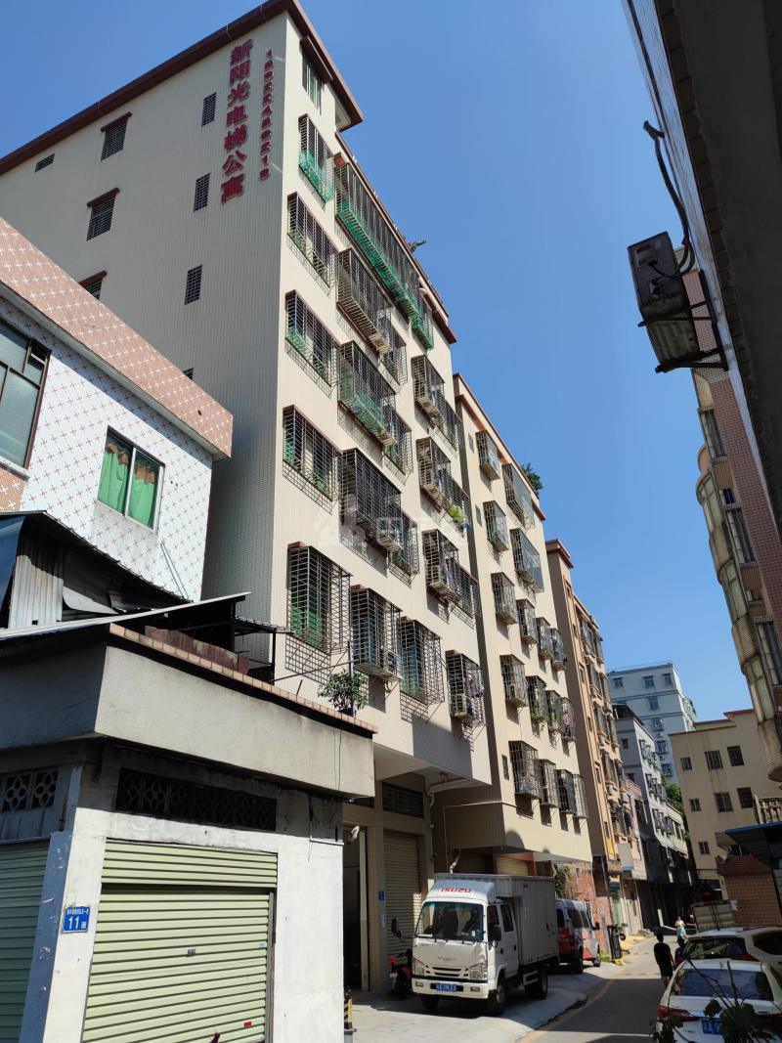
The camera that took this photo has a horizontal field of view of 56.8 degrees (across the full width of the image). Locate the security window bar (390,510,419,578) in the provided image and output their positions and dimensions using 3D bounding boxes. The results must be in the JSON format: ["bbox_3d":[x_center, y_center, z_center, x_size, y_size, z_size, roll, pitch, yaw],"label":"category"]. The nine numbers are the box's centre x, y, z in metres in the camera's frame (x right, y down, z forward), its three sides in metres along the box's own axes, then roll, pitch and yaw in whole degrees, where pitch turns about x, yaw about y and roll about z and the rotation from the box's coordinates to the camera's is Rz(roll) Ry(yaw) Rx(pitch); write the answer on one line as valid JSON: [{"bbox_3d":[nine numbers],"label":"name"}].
[{"bbox_3d":[0.365,0.535,19.054,0.320,1.382,1.274,-14,-30,23],"label":"security window bar"}]

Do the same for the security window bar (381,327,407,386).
[{"bbox_3d":[0.076,-5.071,21.619,0.320,1.400,1.420,-14,-28,22],"label":"security window bar"}]

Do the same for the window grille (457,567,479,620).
[{"bbox_3d":[2.388,2.237,22.677,0.360,1.190,1.579,-14,-30,23],"label":"window grille"}]

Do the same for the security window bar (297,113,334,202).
[{"bbox_3d":[-1.937,-9.690,19.187,0.355,1.823,1.261,-15,-30,22],"label":"security window bar"}]

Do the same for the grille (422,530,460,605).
[{"bbox_3d":[1.528,1.338,21.158,0.460,1.630,1.660,-14,-28,22],"label":"grille"}]

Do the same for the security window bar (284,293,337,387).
[{"bbox_3d":[-1.748,-4.193,16.651,0.330,1.240,2.000,-14,-28,22],"label":"security window bar"}]

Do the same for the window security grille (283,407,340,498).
[{"bbox_3d":[-1.633,-1.443,15.612,0.310,1.200,2.014,-14,-30,23],"label":"window security grille"}]

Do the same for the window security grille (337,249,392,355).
[{"bbox_3d":[-0.677,-5.979,19.707,0.463,1.636,2.336,-15,-30,22],"label":"window security grille"}]

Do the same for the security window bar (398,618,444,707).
[{"bbox_3d":[0.743,3.362,17.215,0.443,1.666,1.508,-15,-30,22],"label":"security window bar"}]

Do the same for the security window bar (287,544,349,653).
[{"bbox_3d":[-1.319,1.483,13.456,0.453,1.636,1.528,-15,-30,22],"label":"security window bar"}]

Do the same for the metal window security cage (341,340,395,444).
[{"bbox_3d":[-0.542,-3.334,19.060,0.470,1.671,2.395,-14,-30,23],"label":"metal window security cage"}]

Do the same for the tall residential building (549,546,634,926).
[{"bbox_3d":[9.147,14.524,47.948,10.000,22.400,11.500,-15,-30,22],"label":"tall residential building"}]

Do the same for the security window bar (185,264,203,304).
[{"bbox_3d":[-4.679,-5.640,17.128,0.430,1.100,0.080,-15,-30,22],"label":"security window bar"}]

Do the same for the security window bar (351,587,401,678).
[{"bbox_3d":[-0.261,2.565,16.097,0.450,1.700,1.700,-14,-28,22],"label":"security window bar"}]

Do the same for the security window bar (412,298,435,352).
[{"bbox_3d":[1.109,-7.071,25.341,0.300,1.670,1.330,-14,-28,22],"label":"security window bar"}]

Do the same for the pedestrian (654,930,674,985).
[{"bbox_3d":[7.507,12.049,19.739,0.460,1.520,0.300,-15,-30,22],"label":"pedestrian"}]

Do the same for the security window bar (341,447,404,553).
[{"bbox_3d":[-0.412,-0.432,17.672,0.440,1.777,2.320,-14,-30,23],"label":"security window bar"}]

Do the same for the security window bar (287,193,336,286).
[{"bbox_3d":[-1.886,-6.957,17.967,0.320,1.210,1.980,-14,-28,22],"label":"security window bar"}]

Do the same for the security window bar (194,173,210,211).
[{"bbox_3d":[-4.914,-8.566,18.785,0.440,1.200,0.070,-14,-28,22],"label":"security window bar"}]

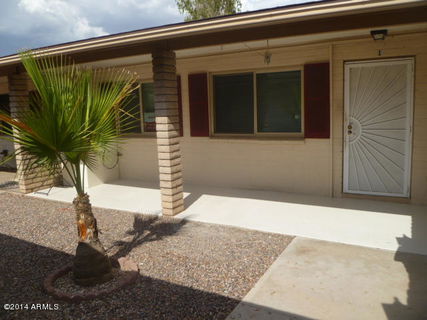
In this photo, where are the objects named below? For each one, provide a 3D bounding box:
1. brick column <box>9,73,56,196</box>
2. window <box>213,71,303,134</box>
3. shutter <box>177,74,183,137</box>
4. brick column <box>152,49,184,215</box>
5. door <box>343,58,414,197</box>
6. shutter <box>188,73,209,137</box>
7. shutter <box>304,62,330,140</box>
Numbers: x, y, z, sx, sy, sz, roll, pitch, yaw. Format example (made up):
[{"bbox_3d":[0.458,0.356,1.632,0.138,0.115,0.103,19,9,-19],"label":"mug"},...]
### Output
[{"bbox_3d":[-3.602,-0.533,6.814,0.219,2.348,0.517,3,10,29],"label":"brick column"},{"bbox_3d":[0.710,-1.007,6.121,1.761,1.164,0.100,3,10,29],"label":"window"},{"bbox_3d":[-0.819,-1.076,6.951,0.398,1.194,0.050,3,10,29],"label":"shutter"},{"bbox_3d":[-0.644,-0.366,5.037,0.204,2.348,0.298,3,10,29],"label":"brick column"},{"bbox_3d":[2.465,-0.467,5.230,0.935,2.050,0.060,3,10,29],"label":"door"},{"bbox_3d":[-0.299,-1.054,6.662,0.413,1.194,0.050,3,10,29],"label":"shutter"},{"bbox_3d":[1.662,-0.948,5.579,0.398,1.194,0.050,3,10,29],"label":"shutter"}]

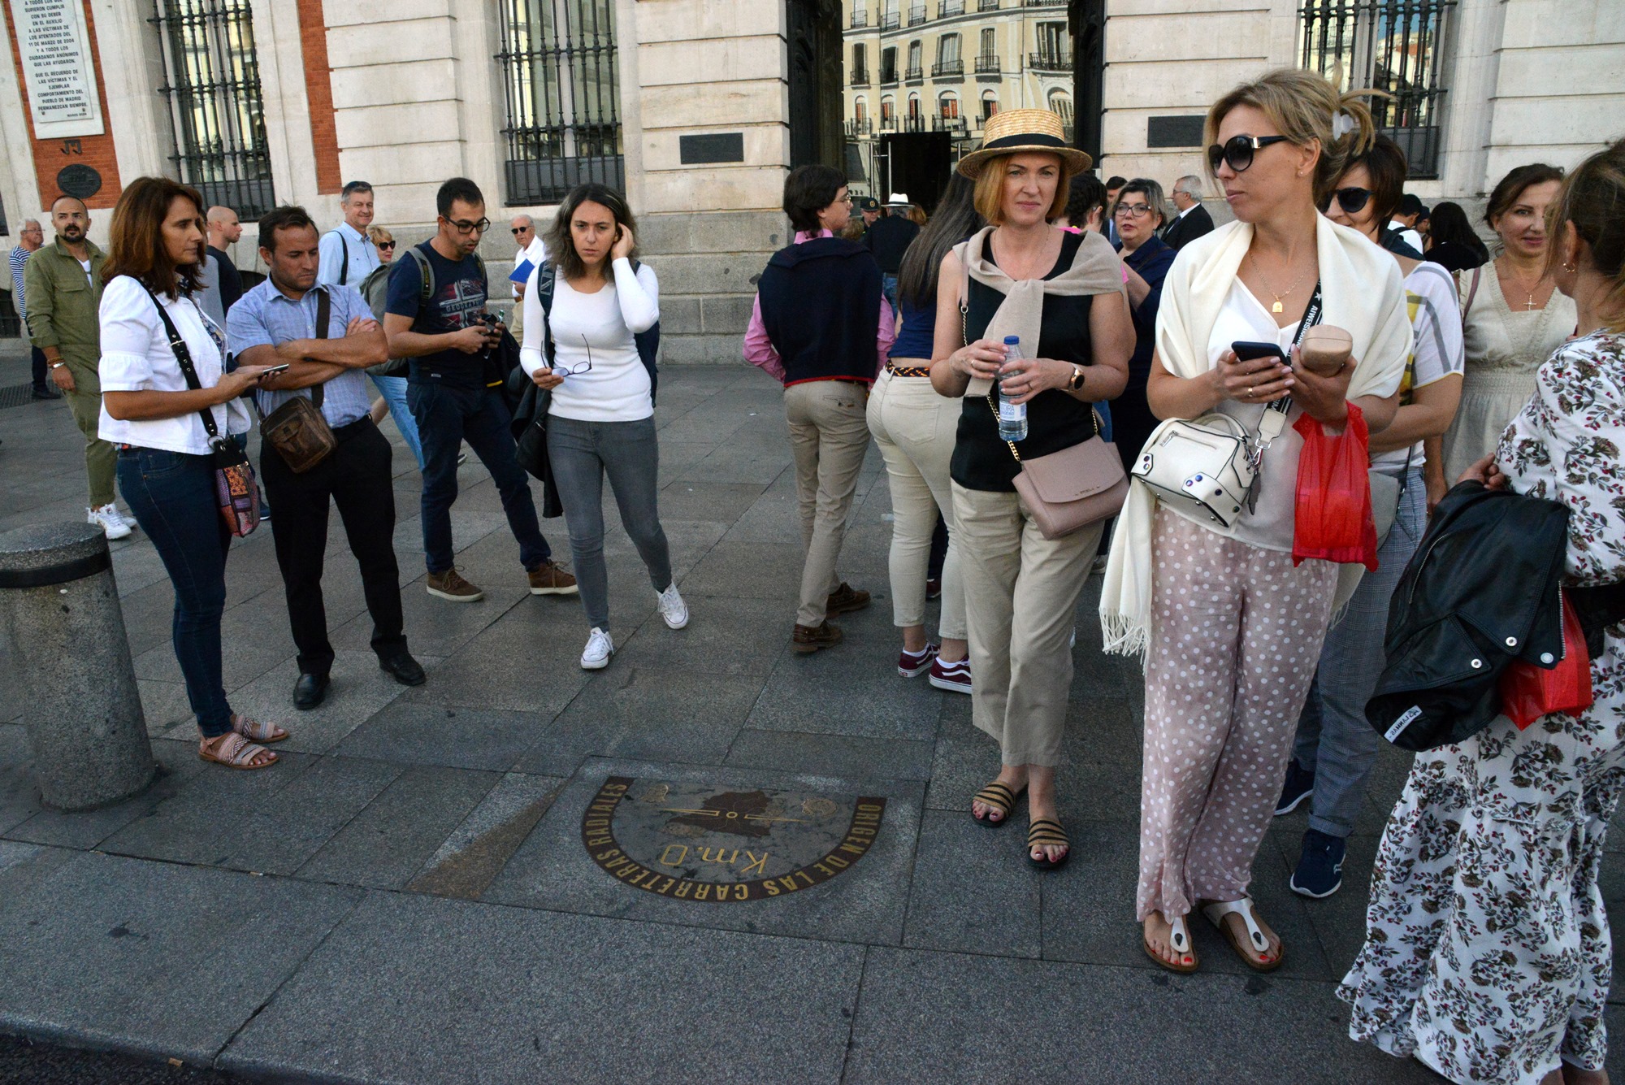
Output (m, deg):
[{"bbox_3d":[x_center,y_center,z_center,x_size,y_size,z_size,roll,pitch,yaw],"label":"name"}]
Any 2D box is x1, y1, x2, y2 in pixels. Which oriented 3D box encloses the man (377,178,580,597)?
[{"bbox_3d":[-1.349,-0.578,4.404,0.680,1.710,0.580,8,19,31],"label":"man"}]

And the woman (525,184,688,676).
[{"bbox_3d":[-0.689,-0.434,3.872,0.570,1.630,0.500,-3,16,-8],"label":"woman"}]

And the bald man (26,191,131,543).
[{"bbox_3d":[-3.750,-0.889,5.660,0.480,1.750,0.520,8,18,30],"label":"bald man"}]

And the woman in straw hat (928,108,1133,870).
[{"bbox_3d":[0.520,-0.107,2.553,0.480,1.720,0.400,3,16,15],"label":"woman in straw hat"}]

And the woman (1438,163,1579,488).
[{"bbox_3d":[2.002,-0.234,3.143,0.500,1.630,0.320,5,17,22],"label":"woman"}]

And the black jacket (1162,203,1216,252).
[{"bbox_3d":[2.521,-1.852,7.256,0.360,0.740,0.500,-5,16,-11],"label":"black jacket"}]

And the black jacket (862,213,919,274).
[{"bbox_3d":[0.710,-2.677,9.700,0.540,0.600,0.320,1,16,8],"label":"black jacket"}]

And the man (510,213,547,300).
[{"bbox_3d":[-2.103,-1.646,8.330,0.500,1.680,0.380,6,18,25],"label":"man"}]

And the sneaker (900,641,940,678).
[{"bbox_3d":[0.397,0.366,3.785,0.100,0.105,0.275,11,20,34],"label":"sneaker"}]

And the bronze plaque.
[{"bbox_3d":[-0.230,0.758,2.743,0.783,0.025,0.525,2,17,10],"label":"bronze plaque"}]

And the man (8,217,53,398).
[{"bbox_3d":[-7.416,-2.215,10.436,0.420,1.720,0.500,0,16,5],"label":"man"}]

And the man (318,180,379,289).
[{"bbox_3d":[-2.621,-1.180,6.365,0.400,1.790,0.500,7,18,26],"label":"man"}]

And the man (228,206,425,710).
[{"bbox_3d":[-1.588,-0.295,3.533,0.540,1.590,0.420,-9,17,-27],"label":"man"}]

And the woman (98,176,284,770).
[{"bbox_3d":[-1.712,-0.168,3.031,0.520,1.640,0.450,-1,15,2],"label":"woman"}]

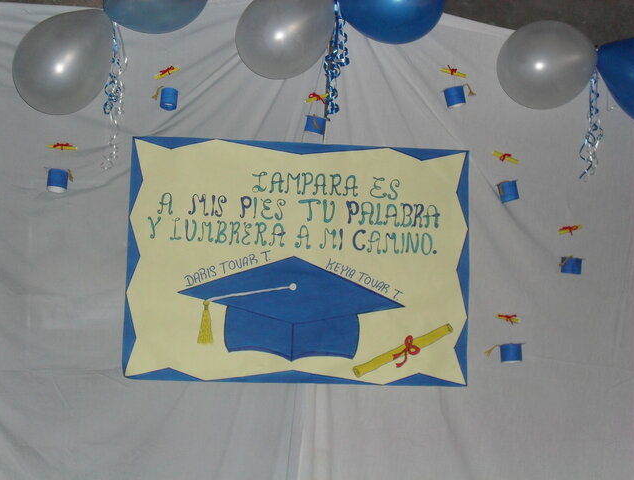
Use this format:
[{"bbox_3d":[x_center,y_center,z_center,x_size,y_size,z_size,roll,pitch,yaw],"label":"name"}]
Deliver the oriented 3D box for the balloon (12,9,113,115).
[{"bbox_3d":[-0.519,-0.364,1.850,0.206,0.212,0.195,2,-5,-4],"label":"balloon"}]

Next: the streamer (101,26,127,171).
[{"bbox_3d":[-0.420,-0.302,1.880,0.054,0.315,0.045,2,-5,-4],"label":"streamer"}]

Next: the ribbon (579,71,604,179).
[{"bbox_3d":[0.594,-0.250,1.960,0.052,0.234,0.045,2,-5,-4],"label":"ribbon"}]

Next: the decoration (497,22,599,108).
[{"bbox_3d":[0.489,-0.374,1.930,0.213,0.184,0.185,2,-5,-4],"label":"decoration"}]

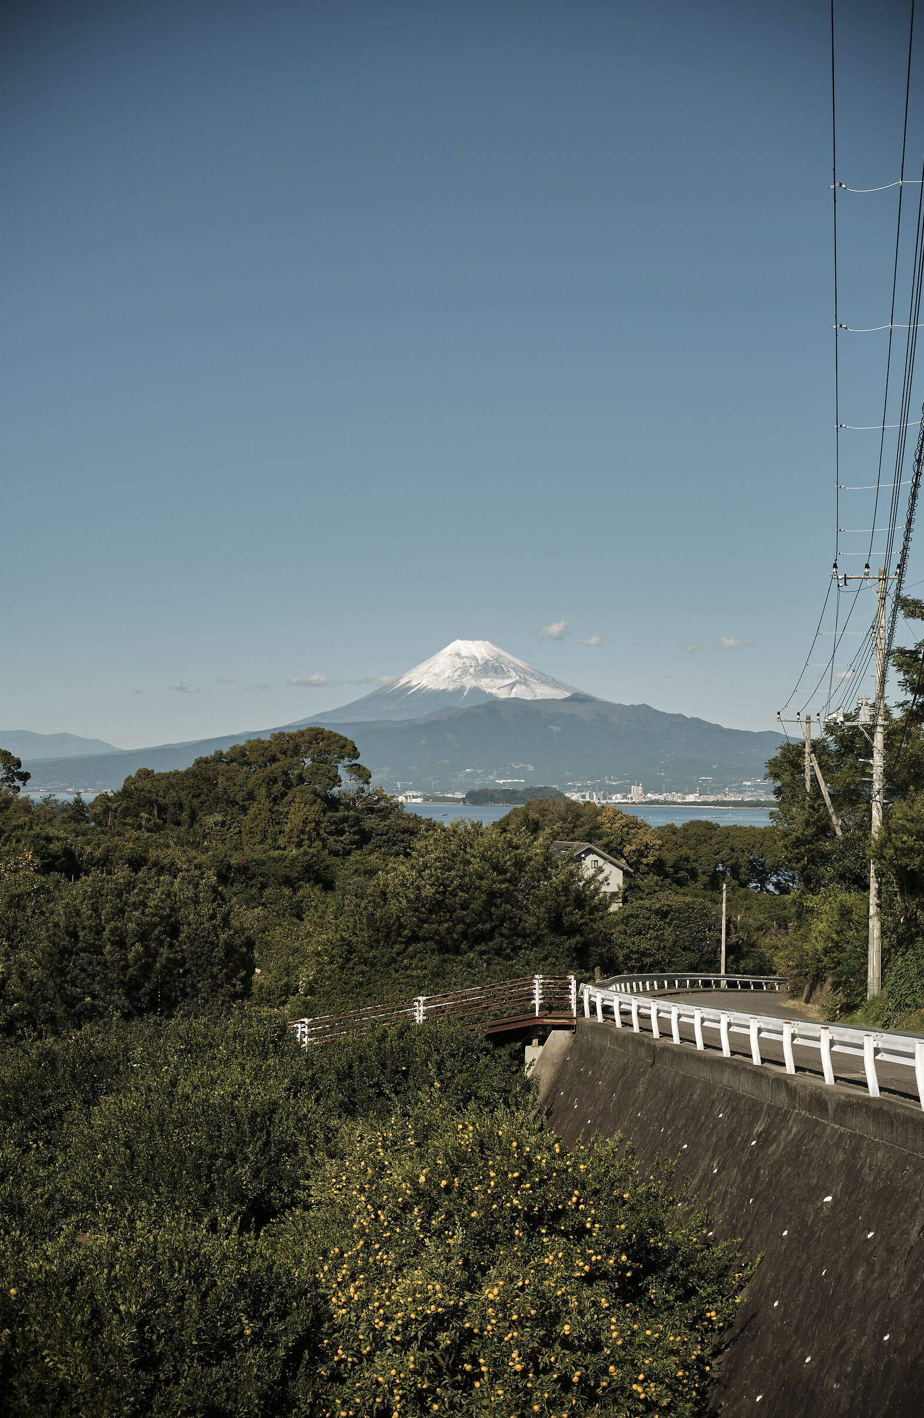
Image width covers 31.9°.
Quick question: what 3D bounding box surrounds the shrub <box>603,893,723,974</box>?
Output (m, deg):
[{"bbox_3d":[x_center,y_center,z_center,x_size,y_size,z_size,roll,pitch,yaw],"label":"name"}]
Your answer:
[{"bbox_3d":[11.304,13.021,91.000,6.300,5.000,5.800,0,-3,0],"label":"shrub"}]

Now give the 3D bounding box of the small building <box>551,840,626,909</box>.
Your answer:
[{"bbox_3d":[9.520,15.862,146.698,8.400,7.500,8.600,2,-3,-25],"label":"small building"}]

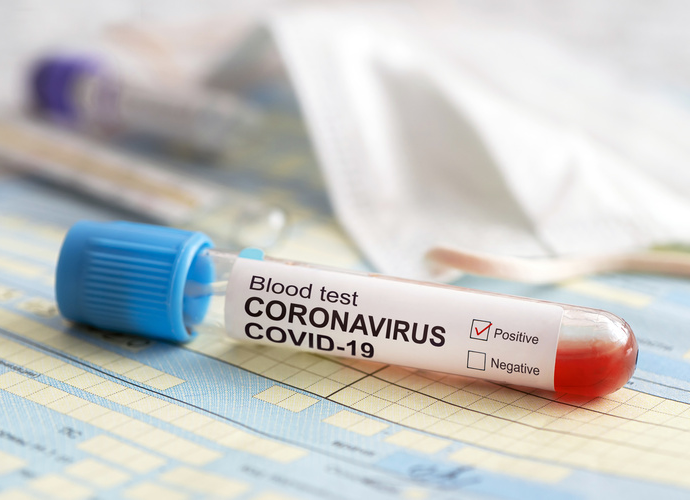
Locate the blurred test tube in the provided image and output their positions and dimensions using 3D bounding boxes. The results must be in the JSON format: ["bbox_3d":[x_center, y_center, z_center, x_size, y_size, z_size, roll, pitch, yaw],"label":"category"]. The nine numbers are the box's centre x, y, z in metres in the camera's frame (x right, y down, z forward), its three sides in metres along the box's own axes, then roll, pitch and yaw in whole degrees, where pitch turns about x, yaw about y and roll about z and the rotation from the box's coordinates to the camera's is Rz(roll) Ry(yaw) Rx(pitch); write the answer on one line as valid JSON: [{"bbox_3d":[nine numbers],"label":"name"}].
[{"bbox_3d":[-0.048,-0.035,0.378,0.080,0.017,0.017,18,4,43],"label":"blurred test tube"}]

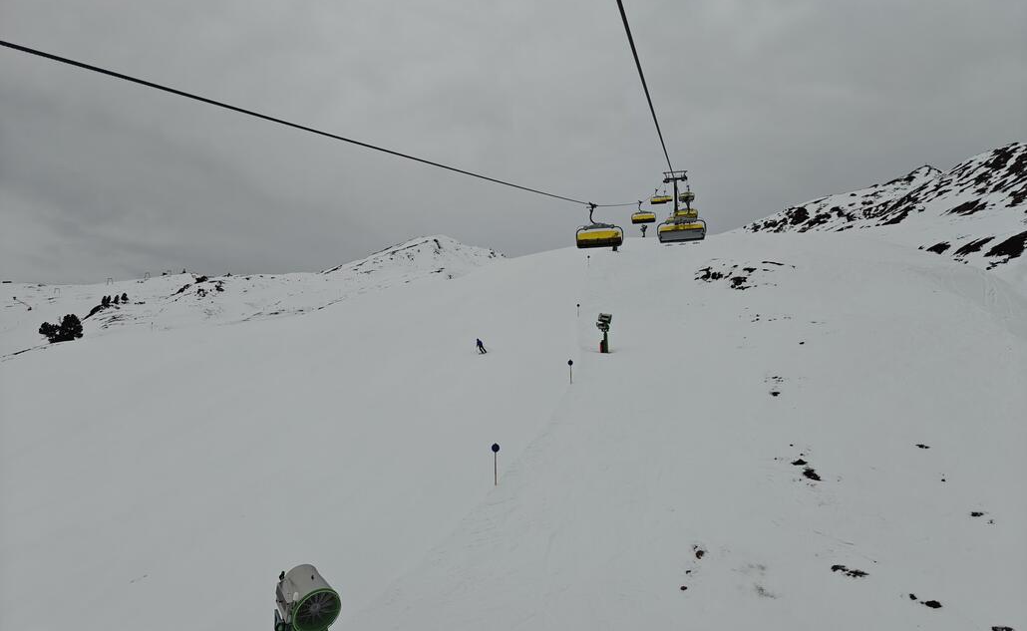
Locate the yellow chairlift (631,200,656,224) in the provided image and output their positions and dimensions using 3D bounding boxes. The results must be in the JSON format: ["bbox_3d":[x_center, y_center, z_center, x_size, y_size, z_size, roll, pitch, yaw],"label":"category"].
[{"bbox_3d":[17.460,-13.845,91.300,3.250,3.200,1.800,-2,-4,14],"label":"yellow chairlift"}]

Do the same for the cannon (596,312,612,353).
[{"bbox_3d":[9.357,1.790,70.000,1.600,4.150,1.300,0,-4,-18],"label":"cannon"}]

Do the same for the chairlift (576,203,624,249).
[{"bbox_3d":[6.034,-6.151,47.200,3.250,3.200,1.800,-2,-4,14],"label":"chairlift"}]

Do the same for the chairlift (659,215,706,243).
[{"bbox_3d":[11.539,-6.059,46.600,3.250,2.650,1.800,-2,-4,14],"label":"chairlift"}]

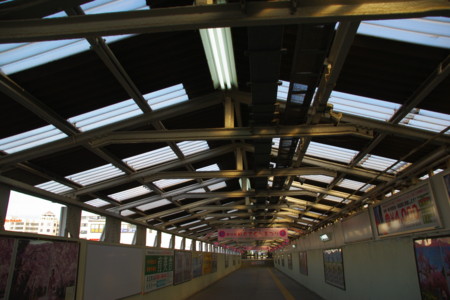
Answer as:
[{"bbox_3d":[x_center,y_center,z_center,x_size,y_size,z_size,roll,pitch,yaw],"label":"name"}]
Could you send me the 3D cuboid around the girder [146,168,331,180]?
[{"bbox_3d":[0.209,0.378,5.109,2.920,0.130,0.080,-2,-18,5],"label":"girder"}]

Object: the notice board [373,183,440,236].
[{"bbox_3d":[3.164,1.191,6.131,0.050,0.676,2.544,-2,-18,5],"label":"notice board"}]

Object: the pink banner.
[{"bbox_3d":[1.170,3.538,14.148,2.880,0.480,0.040,-2,-18,5],"label":"pink banner"}]

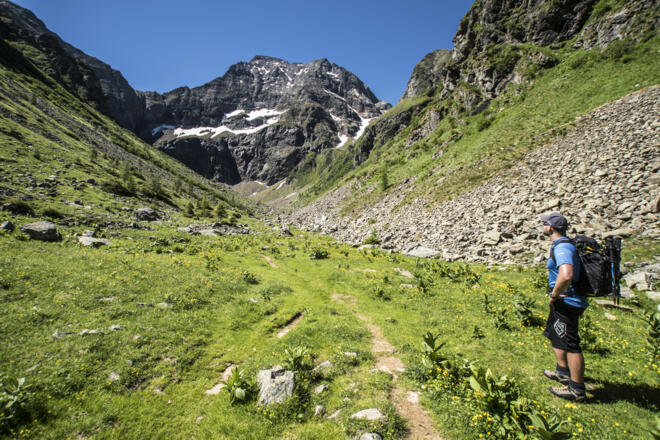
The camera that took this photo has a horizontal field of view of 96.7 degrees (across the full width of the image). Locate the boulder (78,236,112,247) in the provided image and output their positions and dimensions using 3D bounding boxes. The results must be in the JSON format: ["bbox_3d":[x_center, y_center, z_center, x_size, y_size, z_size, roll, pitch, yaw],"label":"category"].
[{"bbox_3d":[-10.234,0.960,12.800,1.200,0.420,0.950,1,-1,-39],"label":"boulder"}]

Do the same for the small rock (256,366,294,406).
[{"bbox_3d":[-0.502,1.533,2.700,0.340,0.280,0.270,0,-1,-10],"label":"small rock"}]

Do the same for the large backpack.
[{"bbox_3d":[2.512,0.452,2.850,0.480,0.620,0.360,-1,-1,37],"label":"large backpack"}]

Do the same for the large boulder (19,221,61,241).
[{"bbox_3d":[-14.362,0.544,14.500,1.500,1.000,1.200,1,-1,-45],"label":"large boulder"}]

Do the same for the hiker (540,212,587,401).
[{"bbox_3d":[2.350,0.820,2.950,0.450,1.780,0.550,-1,-1,37],"label":"hiker"}]

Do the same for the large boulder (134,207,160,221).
[{"bbox_3d":[-15.556,-0.554,25.000,1.900,1.150,1.500,1,-1,-32],"label":"large boulder"}]

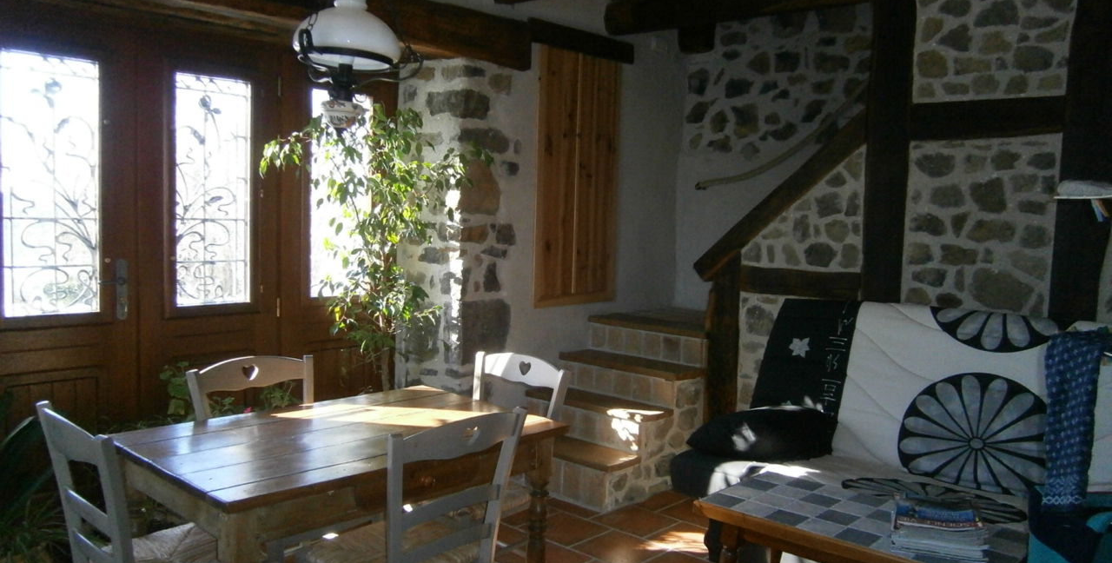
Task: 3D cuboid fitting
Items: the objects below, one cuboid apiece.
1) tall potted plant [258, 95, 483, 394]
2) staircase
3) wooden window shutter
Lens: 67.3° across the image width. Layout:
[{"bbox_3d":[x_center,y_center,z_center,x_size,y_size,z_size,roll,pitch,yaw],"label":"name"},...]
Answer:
[{"bbox_3d":[-0.887,0.113,4.259,1.107,2.001,0.900,1,5,-11],"label":"tall potted plant"},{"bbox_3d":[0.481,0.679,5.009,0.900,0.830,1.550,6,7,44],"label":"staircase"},{"bbox_3d":[0.144,-0.623,5.145,0.060,1.540,0.740,6,7,44],"label":"wooden window shutter"}]

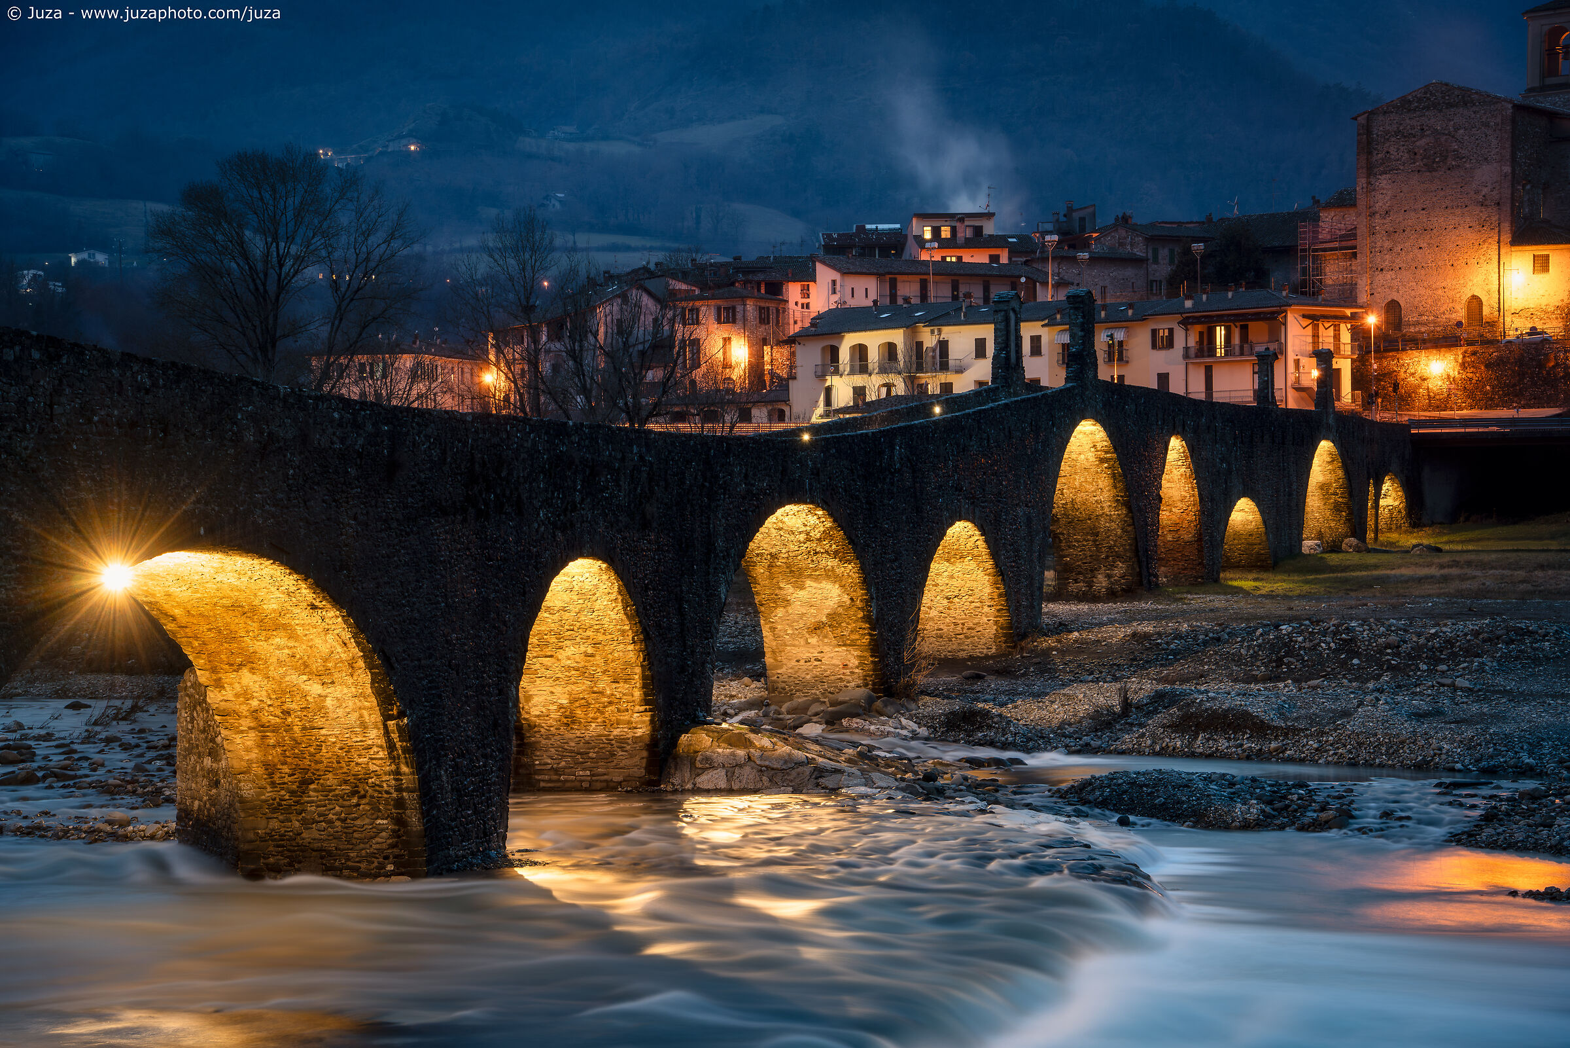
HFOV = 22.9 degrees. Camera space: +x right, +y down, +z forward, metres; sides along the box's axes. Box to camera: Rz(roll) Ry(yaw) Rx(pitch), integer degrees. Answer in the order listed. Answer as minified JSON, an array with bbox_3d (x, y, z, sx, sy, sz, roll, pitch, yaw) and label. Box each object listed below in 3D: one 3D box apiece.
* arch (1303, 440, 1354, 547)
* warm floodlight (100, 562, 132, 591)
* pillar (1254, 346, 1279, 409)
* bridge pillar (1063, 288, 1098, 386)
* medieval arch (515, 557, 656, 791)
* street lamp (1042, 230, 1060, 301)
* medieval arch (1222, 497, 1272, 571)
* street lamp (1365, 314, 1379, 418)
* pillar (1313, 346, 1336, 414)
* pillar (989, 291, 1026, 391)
[{"bbox_3d":[32.424,-1.741,239.500,3.700,6.900,14.000,1,1,21],"label":"arch"},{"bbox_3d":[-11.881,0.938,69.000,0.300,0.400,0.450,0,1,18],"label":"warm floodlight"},{"bbox_3d":[29.638,-8.912,239.000,1.100,3.900,1.250,1,2,28],"label":"pillar"},{"bbox_3d":[12.754,-8.019,167.500,1.100,4.300,1.250,1,2,28],"label":"bridge pillar"},{"bbox_3d":[-5.687,3.639,94.000,3.700,5.700,11.500,0,1,18],"label":"medieval arch"},{"bbox_3d":[20.272,-17.852,295.000,1.000,8.000,1.000,0,1,-6],"label":"street lamp"},{"bbox_3d":[24.299,0.567,211.000,3.700,4.200,13.000,1,1,20],"label":"medieval arch"},{"bbox_3d":[39.651,-10.598,262.000,0.500,7.200,0.600,0,1,-18],"label":"street lamp"},{"bbox_3d":[32.947,-8.688,237.000,1.100,4.000,1.250,1,2,28],"label":"pillar"},{"bbox_3d":[9.652,-7.881,168.500,1.100,4.500,1.250,1,2,28],"label":"pillar"}]

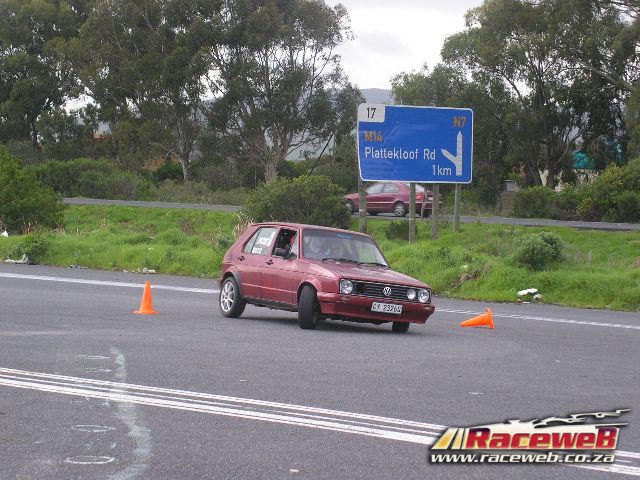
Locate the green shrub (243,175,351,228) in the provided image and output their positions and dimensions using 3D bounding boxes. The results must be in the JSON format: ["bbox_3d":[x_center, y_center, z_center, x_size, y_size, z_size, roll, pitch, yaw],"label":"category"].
[{"bbox_3d":[-0.691,-1.118,62.000,3.150,1.650,2.700,2,1,0],"label":"green shrub"}]

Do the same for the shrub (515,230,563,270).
[{"bbox_3d":[4.739,0.237,45.500,1.080,0.880,1.000,2,1,0],"label":"shrub"}]

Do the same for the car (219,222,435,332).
[{"bbox_3d":[0.016,0.472,28.416,1.630,1.370,3.760,4,0,-27],"label":"car"}]

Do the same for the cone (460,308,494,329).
[{"bbox_3d":[2.179,1.121,29.350,0.480,0.300,0.300,-13,0,-13],"label":"cone"}]

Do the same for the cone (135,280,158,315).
[{"bbox_3d":[-2.424,0.808,29.450,0.310,0.480,0.310,1,2,-45],"label":"cone"}]

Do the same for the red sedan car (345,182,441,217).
[{"bbox_3d":[2.517,-1.554,78.000,4.200,1.400,1.670,3,2,41],"label":"red sedan car"}]

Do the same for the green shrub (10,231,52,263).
[{"bbox_3d":[-6.365,0.154,46.500,0.950,0.730,0.850,2,1,0],"label":"green shrub"}]

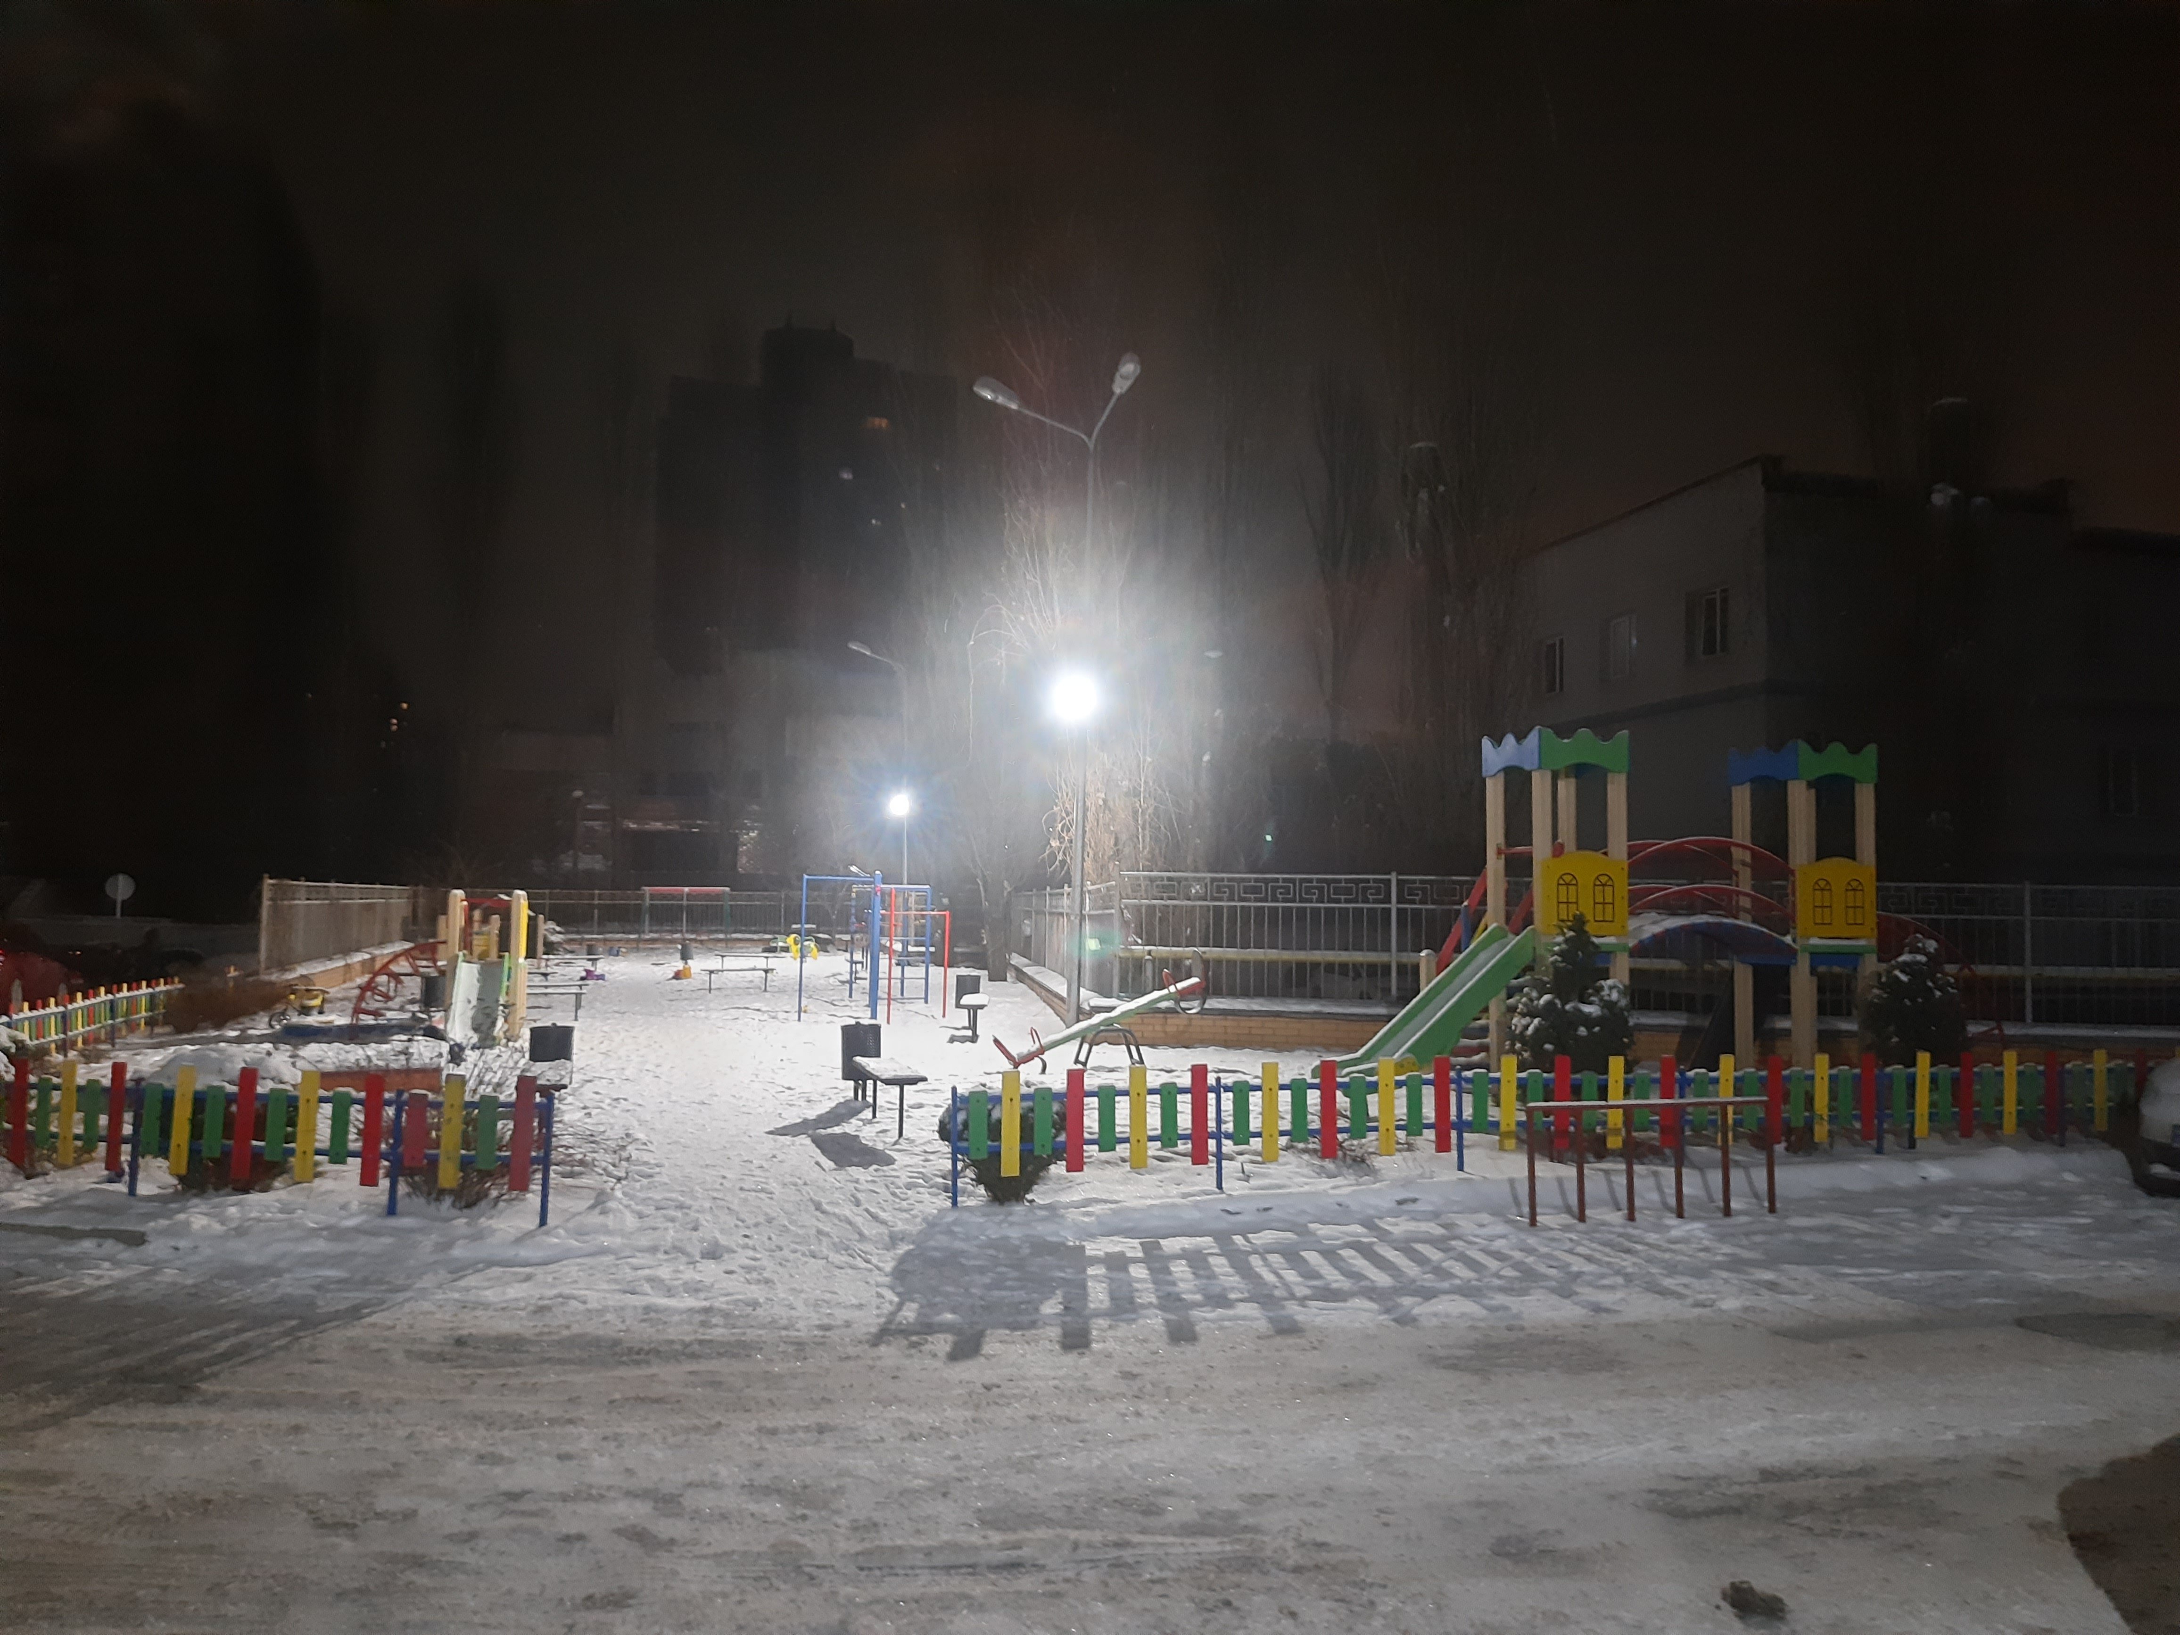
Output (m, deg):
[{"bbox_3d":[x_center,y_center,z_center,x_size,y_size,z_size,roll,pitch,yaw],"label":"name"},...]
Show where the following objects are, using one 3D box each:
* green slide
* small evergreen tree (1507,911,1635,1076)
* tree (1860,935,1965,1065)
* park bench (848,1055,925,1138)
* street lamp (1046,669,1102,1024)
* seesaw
[{"bbox_3d":[2.750,1.603,12.441,1.780,1.400,0.580,2,-3,-16],"label":"green slide"},{"bbox_3d":[3.691,1.499,11.544,0.960,1.530,0.960,1,-3,0],"label":"small evergreen tree"},{"bbox_3d":[6.760,1.659,12.441,0.870,1.400,0.870,1,-3,0],"label":"tree"},{"bbox_3d":[-1.377,1.912,10.392,0.320,0.430,1.310,2,-3,-18],"label":"park bench"},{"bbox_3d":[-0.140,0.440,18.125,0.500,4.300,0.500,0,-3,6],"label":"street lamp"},{"bbox_3d":[0.106,1.938,14.526,2.030,0.900,0.420,2,-3,-12],"label":"seesaw"}]

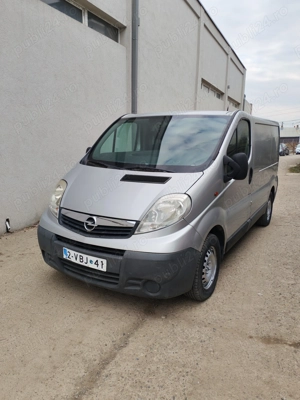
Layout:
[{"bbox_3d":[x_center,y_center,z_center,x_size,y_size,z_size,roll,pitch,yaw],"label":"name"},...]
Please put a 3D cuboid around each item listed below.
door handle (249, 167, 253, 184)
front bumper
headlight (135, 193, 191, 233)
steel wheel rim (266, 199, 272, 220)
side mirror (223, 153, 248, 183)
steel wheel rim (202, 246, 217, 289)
[{"bbox_3d":[1.303,-0.321,4.014,0.050,0.220,0.110,7,13,30],"label":"door handle"},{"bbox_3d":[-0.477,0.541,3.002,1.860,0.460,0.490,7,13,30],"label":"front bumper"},{"bbox_3d":[0.115,0.124,2.667,0.360,0.325,0.390,7,13,30],"label":"headlight"},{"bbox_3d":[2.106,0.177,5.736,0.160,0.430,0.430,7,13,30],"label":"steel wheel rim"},{"bbox_3d":[0.915,-0.330,3.259,0.265,0.315,0.230,7,13,30],"label":"side mirror"},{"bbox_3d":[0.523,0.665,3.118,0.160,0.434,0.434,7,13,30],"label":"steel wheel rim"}]

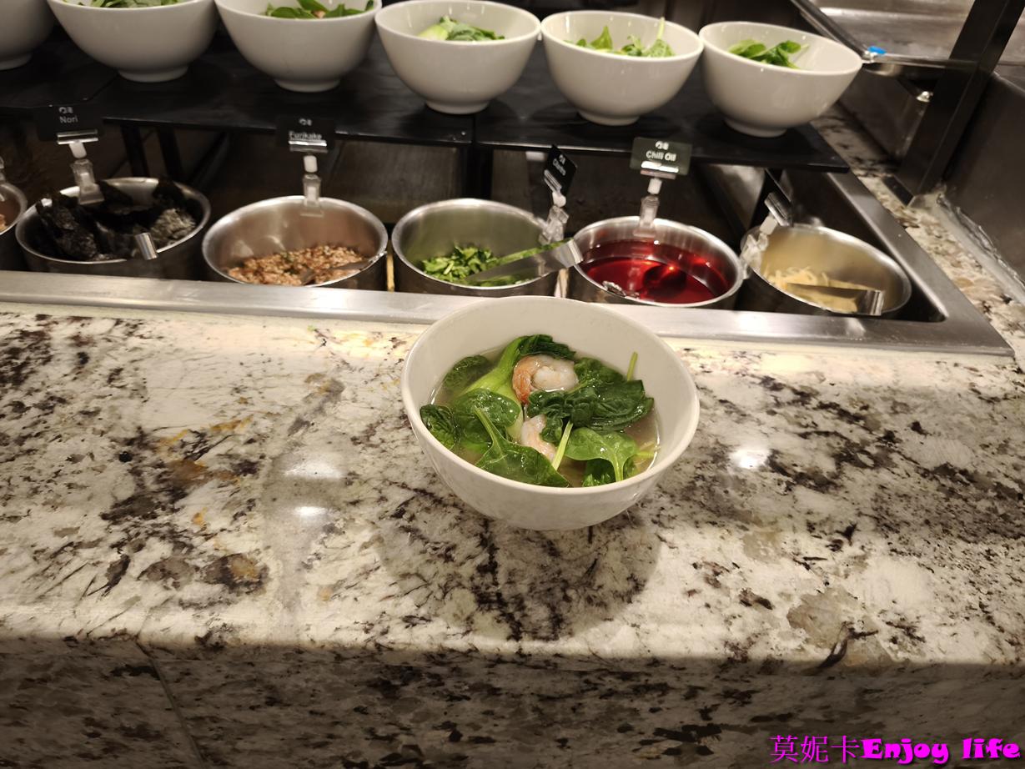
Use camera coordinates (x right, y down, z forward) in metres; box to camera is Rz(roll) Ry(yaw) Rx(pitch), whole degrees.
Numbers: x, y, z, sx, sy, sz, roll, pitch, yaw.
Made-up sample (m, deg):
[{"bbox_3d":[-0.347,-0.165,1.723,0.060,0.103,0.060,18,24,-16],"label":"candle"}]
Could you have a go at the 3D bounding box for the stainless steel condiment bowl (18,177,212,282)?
[{"bbox_3d":[-0.353,-0.105,0.640,0.154,0.115,0.154,2,42,-5],"label":"stainless steel condiment bowl"}]

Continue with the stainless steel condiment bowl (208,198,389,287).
[{"bbox_3d":[-0.195,-0.087,0.641,0.154,0.115,0.154,2,42,-5],"label":"stainless steel condiment bowl"}]

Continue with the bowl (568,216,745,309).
[{"bbox_3d":[0.129,-0.075,0.670,0.154,0.115,0.154,4,42,-3],"label":"bowl"}]

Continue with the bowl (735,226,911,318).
[{"bbox_3d":[0.294,-0.070,0.686,0.154,0.115,0.154,2,42,-5],"label":"bowl"}]

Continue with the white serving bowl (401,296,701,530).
[{"bbox_3d":[0.017,0.027,0.400,0.160,0.080,0.160,2,42,-5],"label":"white serving bowl"}]

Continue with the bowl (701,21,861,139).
[{"bbox_3d":[0.267,-0.313,0.716,0.160,0.080,0.160,4,42,-3],"label":"bowl"}]

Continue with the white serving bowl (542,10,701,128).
[{"bbox_3d":[0.106,-0.321,0.707,0.160,0.080,0.160,4,42,-3],"label":"white serving bowl"}]

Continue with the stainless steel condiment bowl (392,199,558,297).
[{"bbox_3d":[-0.037,-0.091,0.665,0.154,0.115,0.154,2,42,-5],"label":"stainless steel condiment bowl"}]

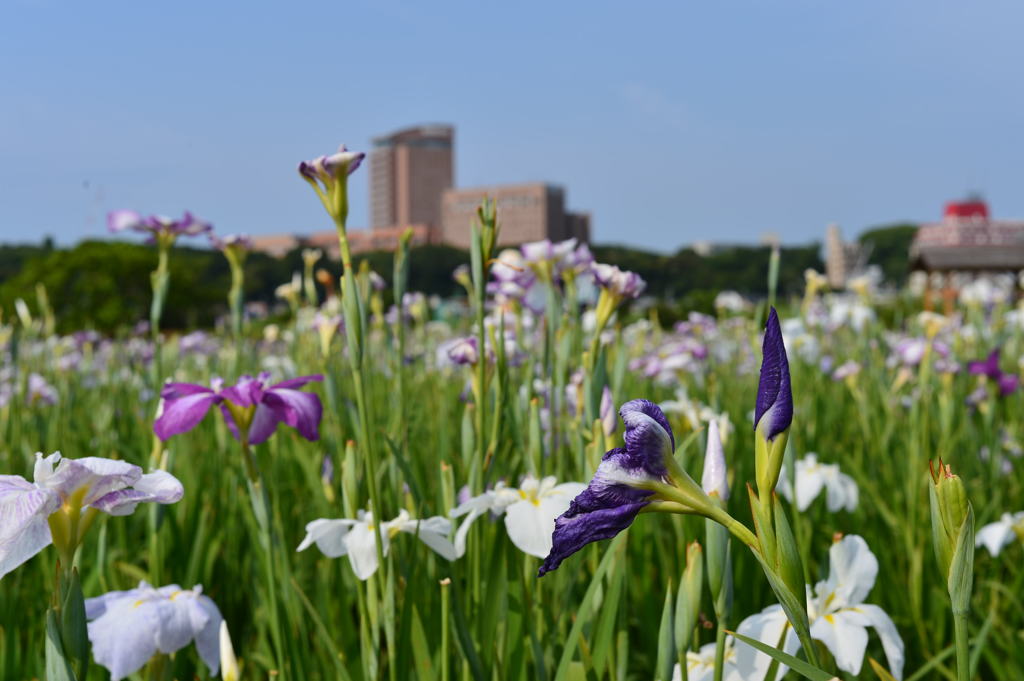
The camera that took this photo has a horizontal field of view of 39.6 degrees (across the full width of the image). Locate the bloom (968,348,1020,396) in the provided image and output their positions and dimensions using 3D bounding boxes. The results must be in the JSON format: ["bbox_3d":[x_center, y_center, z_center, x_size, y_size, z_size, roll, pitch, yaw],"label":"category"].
[{"bbox_3d":[1.324,0.088,3.900,0.135,0.125,0.130,0,1,0],"label":"bloom"}]

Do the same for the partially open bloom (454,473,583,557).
[{"bbox_3d":[0.008,0.166,1.340,0.133,0.076,0.128,0,1,0],"label":"partially open bloom"}]

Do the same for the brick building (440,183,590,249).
[{"bbox_3d":[1.539,-53.440,625.000,61.000,30.000,30.000,1,1,38],"label":"brick building"}]

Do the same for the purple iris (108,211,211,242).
[{"bbox_3d":[-0.459,-0.147,1.850,0.130,0.043,0.115,0,1,0],"label":"purple iris"}]

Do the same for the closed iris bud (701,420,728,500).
[{"bbox_3d":[0.171,0.101,1.200,0.024,0.067,0.024,0,1,0],"label":"closed iris bud"}]

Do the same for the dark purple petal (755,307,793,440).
[{"bbox_3d":[0.138,0.017,0.750,0.020,0.069,0.019,0,1,0],"label":"dark purple petal"}]

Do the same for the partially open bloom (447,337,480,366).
[{"bbox_3d":[-0.067,0.015,1.950,0.046,0.040,0.045,0,1,0],"label":"partially open bloom"}]

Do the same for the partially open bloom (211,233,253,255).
[{"bbox_3d":[-0.482,-0.167,2.450,0.074,0.037,0.072,0,1,0],"label":"partially open bloom"}]

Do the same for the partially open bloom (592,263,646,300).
[{"bbox_3d":[0.129,-0.071,1.700,0.063,0.045,0.060,0,1,0],"label":"partially open bloom"}]

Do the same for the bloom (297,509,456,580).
[{"bbox_3d":[-0.132,0.200,1.400,0.152,0.066,0.135,0,1,0],"label":"bloom"}]

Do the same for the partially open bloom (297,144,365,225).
[{"bbox_3d":[-0.175,-0.150,1.370,0.064,0.076,0.058,0,1,0],"label":"partially open bloom"}]

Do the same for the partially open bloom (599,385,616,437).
[{"bbox_3d":[0.112,0.082,1.670,0.021,0.060,0.020,0,1,0],"label":"partially open bloom"}]

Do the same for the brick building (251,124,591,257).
[{"bbox_3d":[-42.498,-66.882,660.000,158.000,62.000,48.000,1,1,30],"label":"brick building"}]

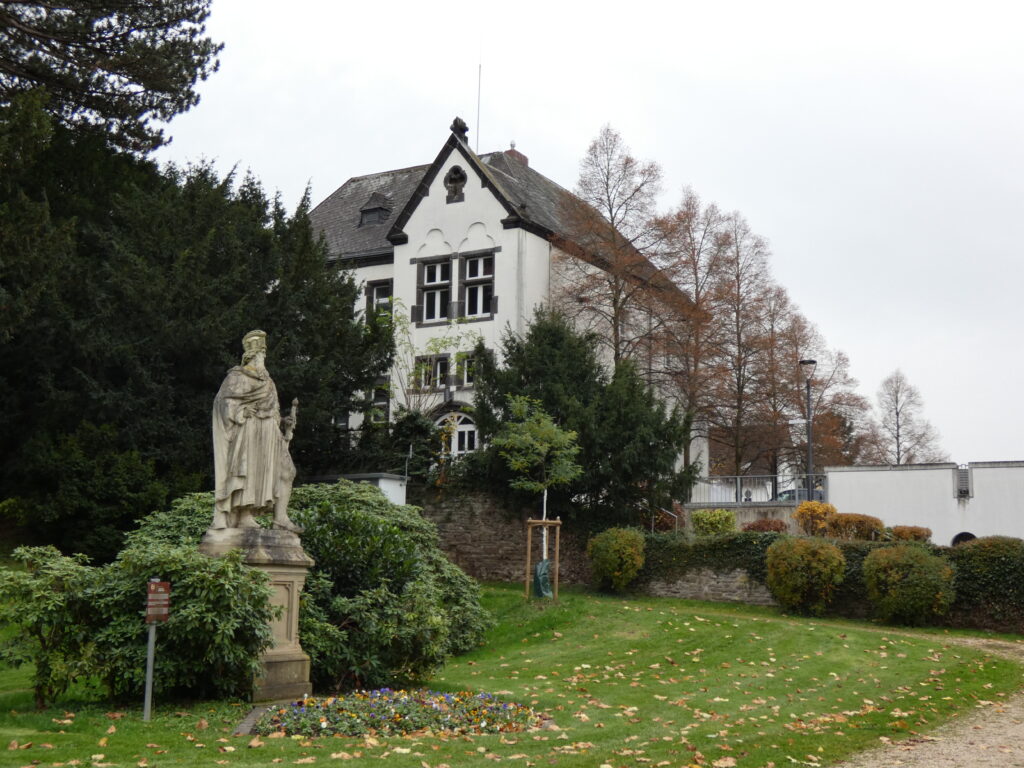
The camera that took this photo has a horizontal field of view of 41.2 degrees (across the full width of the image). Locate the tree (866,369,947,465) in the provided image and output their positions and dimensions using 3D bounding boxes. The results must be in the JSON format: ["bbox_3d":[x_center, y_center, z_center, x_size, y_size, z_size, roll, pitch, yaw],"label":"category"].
[{"bbox_3d":[25.176,4.994,87.002,5.200,12.159,5.000,1,-9,0],"label":"tree"}]

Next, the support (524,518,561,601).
[{"bbox_3d":[0.689,3.768,29.300,0.760,1.760,0.660,0,-9,10],"label":"support"}]

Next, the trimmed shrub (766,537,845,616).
[{"bbox_3d":[6.212,4.085,28.800,1.651,1.689,1.601,-4,-10,33],"label":"trimmed shrub"}]

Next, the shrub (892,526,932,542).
[{"bbox_3d":[10.716,4.117,36.500,1.127,0.581,0.958,-4,-10,33],"label":"shrub"}]

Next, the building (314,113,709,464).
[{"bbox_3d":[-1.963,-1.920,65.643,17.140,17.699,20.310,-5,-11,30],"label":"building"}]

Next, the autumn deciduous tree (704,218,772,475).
[{"bbox_3d":[10.440,-0.782,61.793,3.600,14.702,3.600,1,-9,0],"label":"autumn deciduous tree"}]

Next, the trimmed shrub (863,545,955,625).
[{"bbox_3d":[8.013,4.062,27.500,1.859,1.612,1.766,-4,-10,33],"label":"trimmed shrub"}]

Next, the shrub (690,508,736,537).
[{"bbox_3d":[5.997,4.182,40.500,1.369,0.938,1.369,-4,-10,33],"label":"shrub"}]

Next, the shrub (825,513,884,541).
[{"bbox_3d":[9.438,3.954,37.500,1.703,0.814,1.323,-4,-10,33],"label":"shrub"}]

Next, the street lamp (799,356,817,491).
[{"bbox_3d":[10.534,1.745,48.064,0.600,5.309,0.600,1,-9,0],"label":"street lamp"}]

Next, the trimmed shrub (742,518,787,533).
[{"bbox_3d":[8.066,4.719,43.430,1.400,0.850,1.200,1,-9,0],"label":"trimmed shrub"}]

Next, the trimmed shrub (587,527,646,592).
[{"bbox_3d":[2.404,4.048,31.300,1.380,1.518,1.380,1,-9,0],"label":"trimmed shrub"}]

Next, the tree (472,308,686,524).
[{"bbox_3d":[1.992,0.981,40.458,6.300,6.603,5.600,1,-9,0],"label":"tree"}]

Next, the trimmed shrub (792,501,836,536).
[{"bbox_3d":[9.661,4.390,43.389,1.400,1.350,1.250,1,-9,0],"label":"trimmed shrub"}]

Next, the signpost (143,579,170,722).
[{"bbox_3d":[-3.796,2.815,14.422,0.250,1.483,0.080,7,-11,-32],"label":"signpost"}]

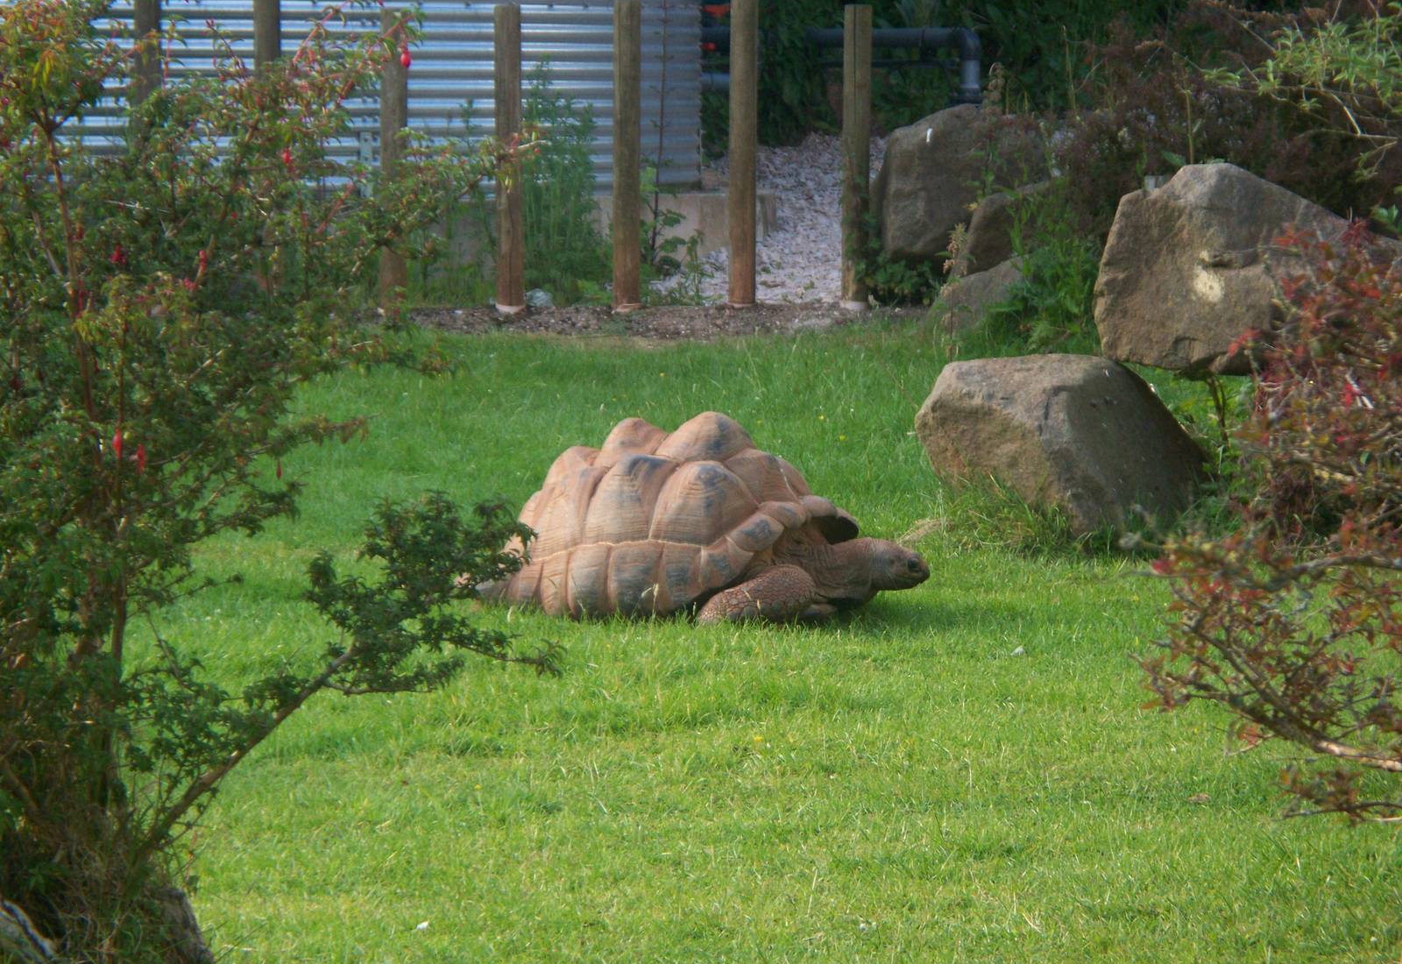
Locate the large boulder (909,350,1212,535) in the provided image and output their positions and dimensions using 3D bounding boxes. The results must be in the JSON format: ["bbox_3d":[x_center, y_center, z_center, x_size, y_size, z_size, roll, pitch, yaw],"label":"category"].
[{"bbox_3d":[1.009,-0.103,20.500,0.810,0.500,0.720,0,3,0],"label":"large boulder"}]

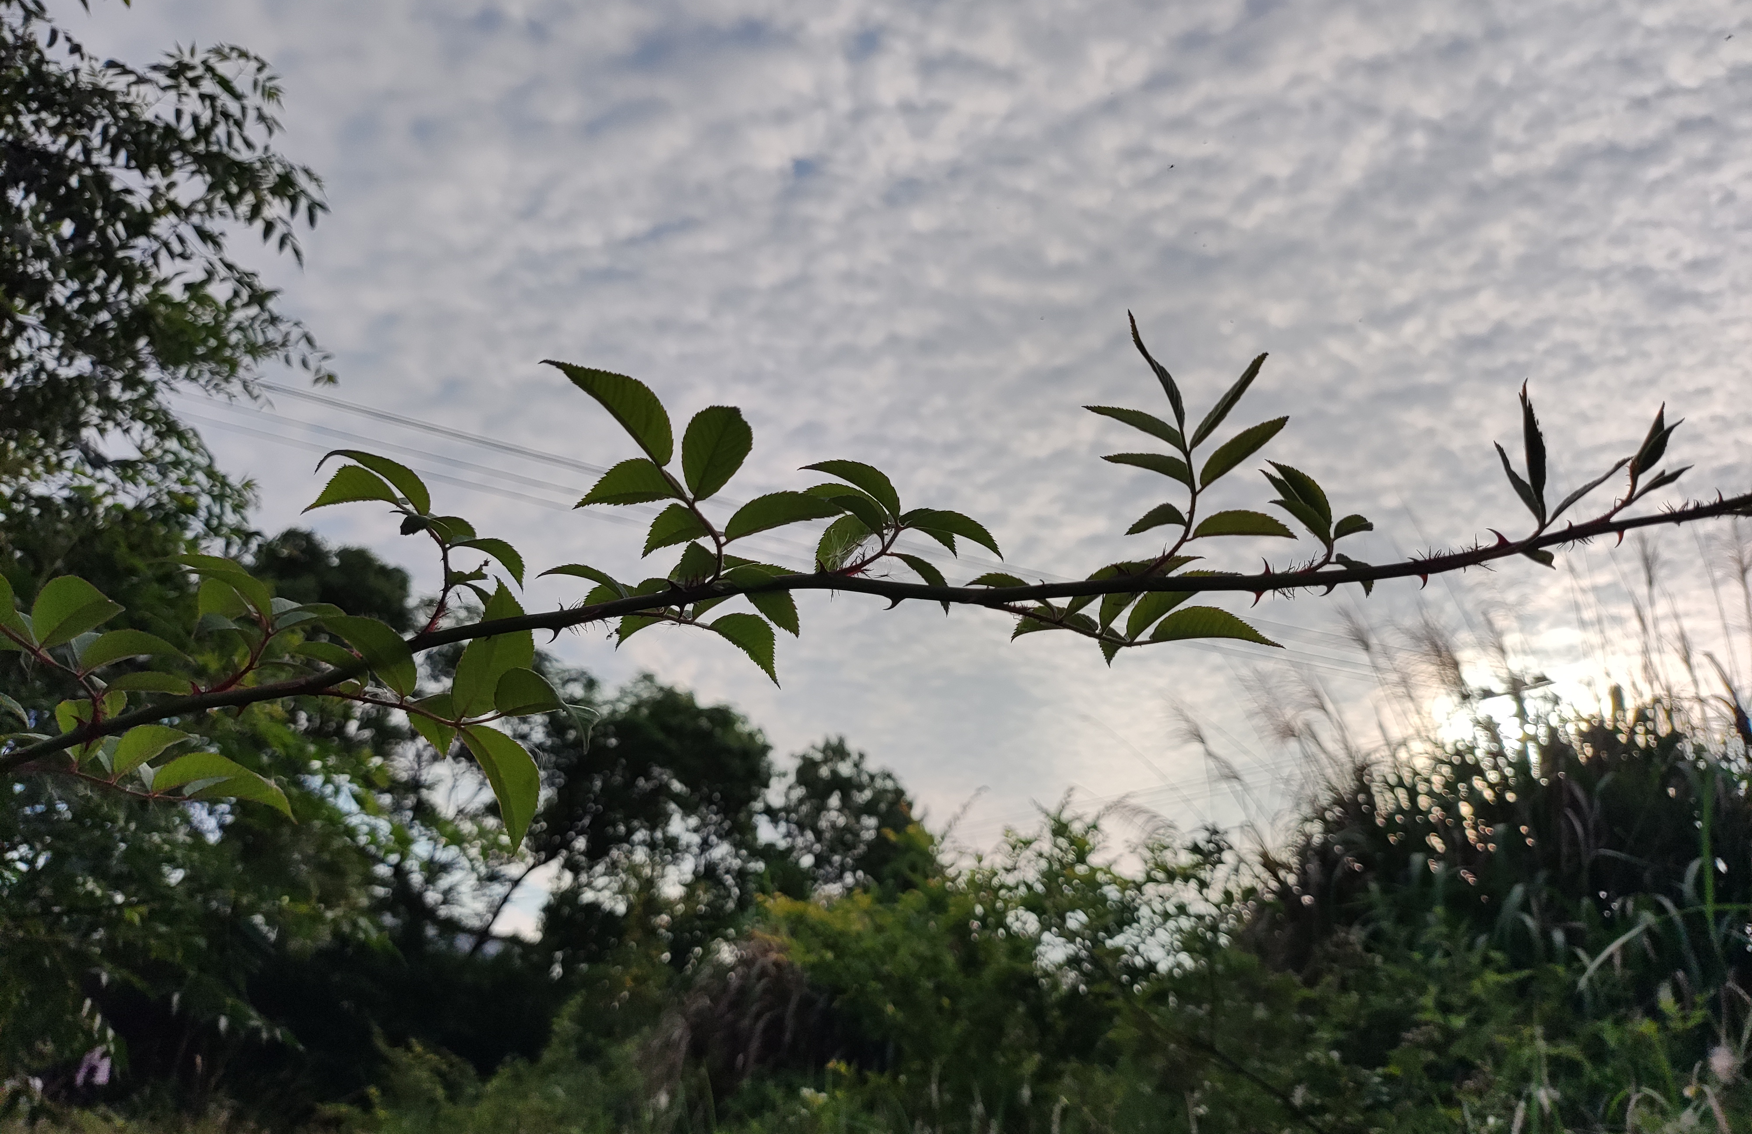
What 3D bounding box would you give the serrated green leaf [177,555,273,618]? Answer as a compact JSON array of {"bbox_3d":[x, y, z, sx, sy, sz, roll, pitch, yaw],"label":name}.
[{"bbox_3d":[-0.237,0.007,0.460,0.035,0.008,0.019,27,-49,0],"label":"serrated green leaf"}]

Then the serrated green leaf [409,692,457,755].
[{"bbox_3d":[-0.156,0.056,0.446,0.018,0.008,0.027,6,-48,29],"label":"serrated green leaf"}]

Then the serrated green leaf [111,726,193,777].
[{"bbox_3d":[-0.227,0.057,0.395,0.028,0.006,0.013,-31,-34,0],"label":"serrated green leaf"}]

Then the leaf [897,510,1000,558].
[{"bbox_3d":[0.023,-0.010,0.388,0.033,0.007,0.016,20,-28,-6],"label":"leaf"}]

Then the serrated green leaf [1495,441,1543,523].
[{"bbox_3d":[0.223,-0.029,0.440,0.006,0.031,0.008,-19,-10,-45],"label":"serrated green leaf"}]

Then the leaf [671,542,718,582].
[{"bbox_3d":[-0.056,-0.002,0.392,0.015,0.017,0.005,3,28,39],"label":"leaf"}]

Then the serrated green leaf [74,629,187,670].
[{"bbox_3d":[-0.235,0.027,0.400,0.035,0.008,0.015,-7,-18,0],"label":"serrated green leaf"}]

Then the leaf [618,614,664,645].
[{"bbox_3d":[-0.073,0.019,0.392,0.020,0.005,0.014,-36,-38,17],"label":"leaf"}]

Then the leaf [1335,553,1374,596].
[{"bbox_3d":[0.170,0.003,0.450,0.005,0.018,0.009,-41,0,-4],"label":"leaf"}]

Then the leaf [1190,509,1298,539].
[{"bbox_3d":[0.129,-0.015,0.444,0.038,0.007,0.017,0,-37,-5],"label":"leaf"}]

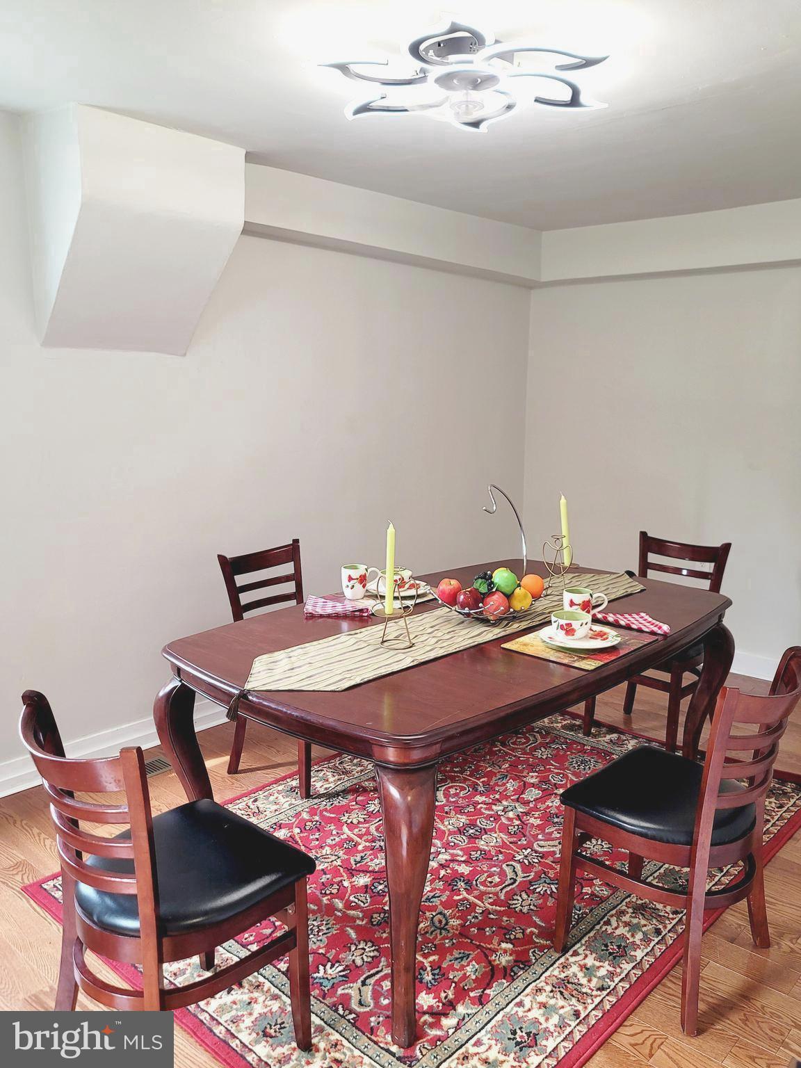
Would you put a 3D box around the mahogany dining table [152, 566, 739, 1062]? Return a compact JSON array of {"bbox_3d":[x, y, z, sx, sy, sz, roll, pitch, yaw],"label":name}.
[{"bbox_3d":[0.253,0.647,2.558,1.094,0.765,1.845,10,14,44],"label":"mahogany dining table"}]

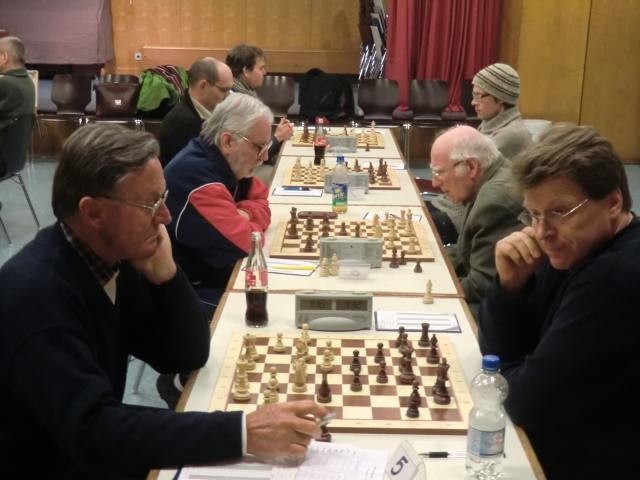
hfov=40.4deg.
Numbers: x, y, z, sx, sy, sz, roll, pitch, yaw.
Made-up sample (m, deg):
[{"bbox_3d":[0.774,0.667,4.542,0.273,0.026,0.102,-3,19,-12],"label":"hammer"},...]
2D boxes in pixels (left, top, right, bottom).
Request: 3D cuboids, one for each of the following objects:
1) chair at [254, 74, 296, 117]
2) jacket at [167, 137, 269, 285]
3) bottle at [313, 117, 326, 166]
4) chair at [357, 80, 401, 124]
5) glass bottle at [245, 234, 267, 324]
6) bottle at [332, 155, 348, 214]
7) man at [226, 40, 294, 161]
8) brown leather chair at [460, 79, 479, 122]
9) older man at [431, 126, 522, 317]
[{"bbox_3d":[-0.482,-1.252,9.150,0.490,0.860,0.540,1,14,1],"label":"chair"},{"bbox_3d":[-0.405,-0.071,3.060,0.470,0.580,0.560,1,14,1],"label":"jacket"},{"bbox_3d":[0.003,-0.524,4.631,0.062,0.245,0.062,1,14,1],"label":"bottle"},{"bbox_3d":[0.625,-1.234,9.150,0.490,0.860,0.540,1,14,1],"label":"chair"},{"bbox_3d":[-0.159,0.096,2.221,0.061,0.245,0.061,1,14,1],"label":"glass bottle"},{"bbox_3d":[0.086,-0.232,3.534,0.065,0.231,0.065,1,14,1],"label":"bottle"},{"bbox_3d":[-0.480,-0.516,5.380,0.700,1.320,0.500,1,14,1],"label":"man"},{"bbox_3d":[1.710,-1.217,9.150,0.490,0.860,0.540,1,14,1],"label":"brown leather chair"},{"bbox_3d":[0.625,0.183,3.060,0.670,1.160,0.540,1,14,1],"label":"older man"}]

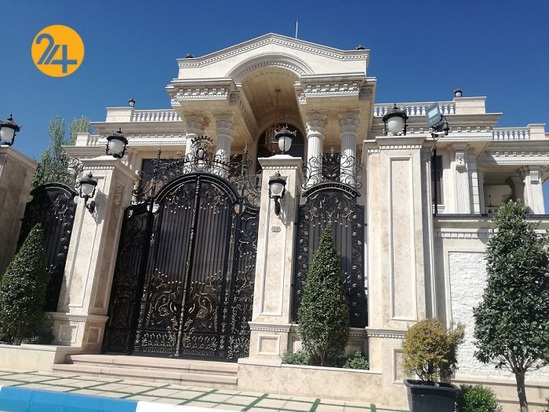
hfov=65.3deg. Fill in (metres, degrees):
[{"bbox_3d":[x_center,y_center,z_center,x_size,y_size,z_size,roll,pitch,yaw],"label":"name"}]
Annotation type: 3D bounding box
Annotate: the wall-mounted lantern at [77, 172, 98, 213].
[{"bbox_3d":[-3.840,-0.291,8.825,0.360,0.788,0.430,0,-16,12],"label":"wall-mounted lantern"}]

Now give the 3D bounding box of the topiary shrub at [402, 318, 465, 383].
[{"bbox_3d":[2.112,1.925,5.707,0.768,0.825,0.691,0,-16,12],"label":"topiary shrub"}]

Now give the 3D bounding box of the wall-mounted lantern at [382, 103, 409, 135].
[{"bbox_3d":[2.331,-1.650,8.250,0.470,0.700,0.470,0,-16,12],"label":"wall-mounted lantern"}]

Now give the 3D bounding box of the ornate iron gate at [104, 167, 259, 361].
[{"bbox_3d":[-1.787,1.102,8.919,3.316,3.849,0.150,0,-16,12],"label":"ornate iron gate"}]

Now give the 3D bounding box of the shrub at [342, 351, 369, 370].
[{"bbox_3d":[1.380,2.616,7.211,0.414,0.349,0.393,0,-16,12],"label":"shrub"}]

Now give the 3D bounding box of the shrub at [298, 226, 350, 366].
[{"bbox_3d":[0.917,1.578,7.726,0.872,2.480,0.845,0,-16,12],"label":"shrub"}]

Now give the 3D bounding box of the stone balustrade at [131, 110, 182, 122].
[{"bbox_3d":[-5.856,-4.491,21.799,3.076,0.720,0.220,1,-16,10],"label":"stone balustrade"}]

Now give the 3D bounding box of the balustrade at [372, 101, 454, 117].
[{"bbox_3d":[6.395,-4.342,19.684,3.711,0.720,0.220,1,-16,10],"label":"balustrade"}]

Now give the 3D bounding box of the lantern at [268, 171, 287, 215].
[{"bbox_3d":[0.048,-0.251,7.989,0.360,0.794,0.430,0,-16,12],"label":"lantern"}]

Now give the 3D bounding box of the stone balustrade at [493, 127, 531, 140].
[{"bbox_3d":[11.763,-3.482,21.378,1.855,0.720,0.220,1,-16,10],"label":"stone balustrade"}]

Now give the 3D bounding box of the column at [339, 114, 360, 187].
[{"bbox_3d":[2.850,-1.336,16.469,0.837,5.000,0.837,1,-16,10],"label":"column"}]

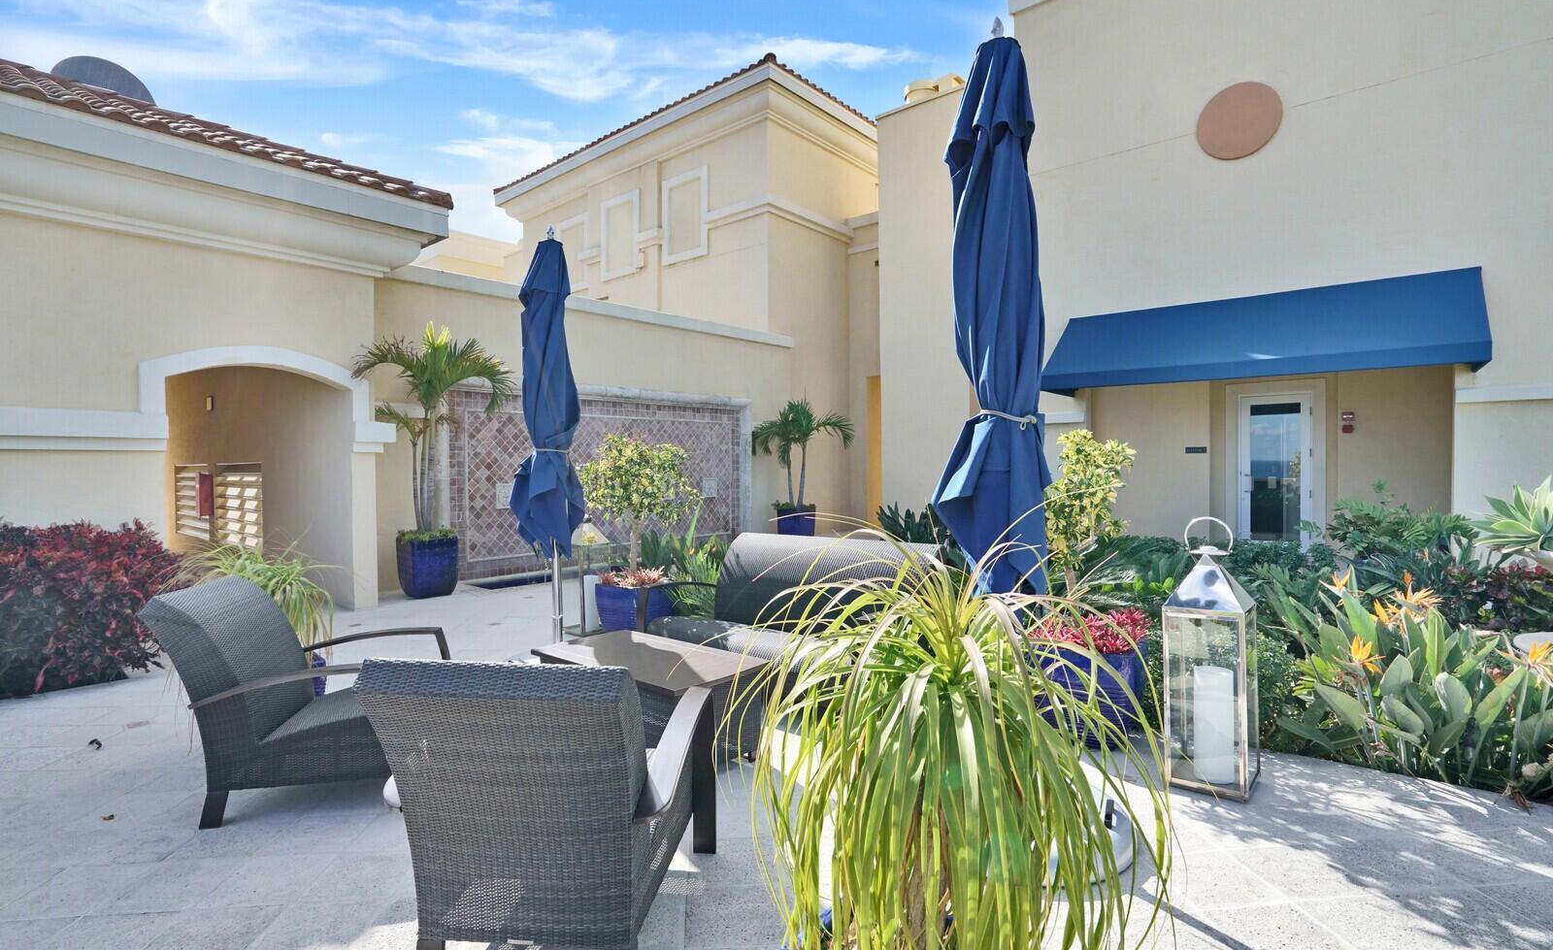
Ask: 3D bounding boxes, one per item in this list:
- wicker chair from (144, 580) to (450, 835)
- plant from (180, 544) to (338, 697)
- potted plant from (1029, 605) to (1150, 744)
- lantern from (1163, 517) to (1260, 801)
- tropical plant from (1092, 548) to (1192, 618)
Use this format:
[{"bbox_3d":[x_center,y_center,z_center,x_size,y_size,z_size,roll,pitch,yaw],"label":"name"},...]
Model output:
[{"bbox_3d":[-2.043,0.927,3.014,0.970,0.890,0.760,0,1,-11],"label":"wicker chair"},{"bbox_3d":[-2.866,0.867,3.822,0.720,1.000,0.720,-1,1,-37],"label":"plant"},{"bbox_3d":[1.665,1.010,3.670,0.550,0.660,0.550,0,1,37],"label":"potted plant"},{"bbox_3d":[1.916,0.765,3.030,0.300,1.160,0.300,1,1,44],"label":"lantern"},{"bbox_3d":[2.520,0.900,4.750,0.840,0.760,0.840,0,1,28],"label":"tropical plant"}]

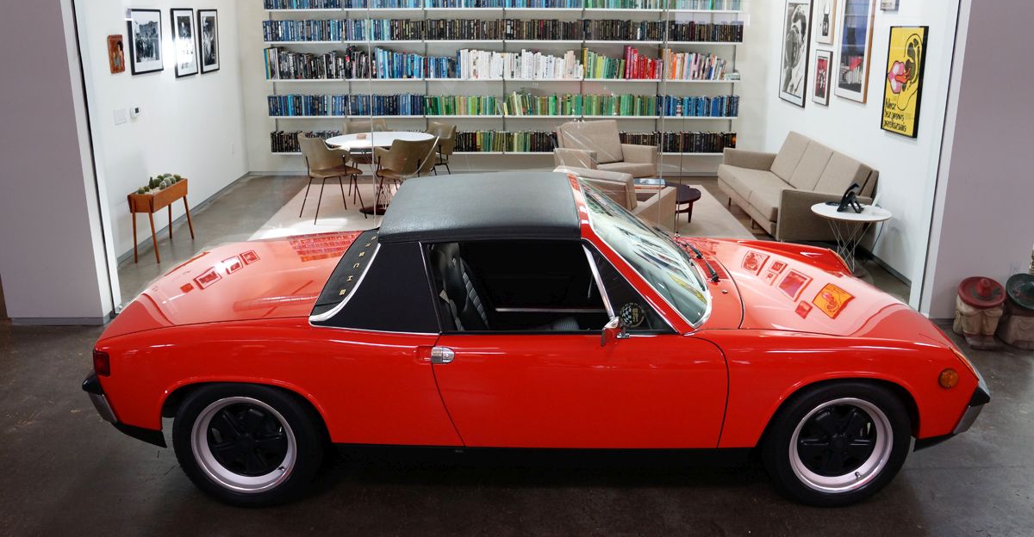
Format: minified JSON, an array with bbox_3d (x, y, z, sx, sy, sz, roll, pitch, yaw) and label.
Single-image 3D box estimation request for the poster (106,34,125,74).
[{"bbox_3d":[-3.249,-1.745,6.505,0.025,0.300,0.250,0,18,0],"label":"poster"}]

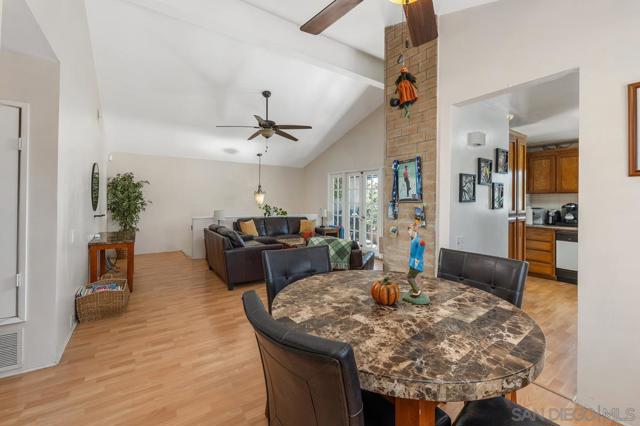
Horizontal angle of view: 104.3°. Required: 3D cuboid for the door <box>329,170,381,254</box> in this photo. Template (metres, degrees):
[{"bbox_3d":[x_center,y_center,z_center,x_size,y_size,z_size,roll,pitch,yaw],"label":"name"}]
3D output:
[{"bbox_3d":[0.849,-0.066,6.600,0.120,2.080,1.830,-1,2,-39],"label":"door"}]

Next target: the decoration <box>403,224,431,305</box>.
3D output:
[{"bbox_3d":[0.503,0.260,1.309,0.130,0.385,0.105,0,2,-1],"label":"decoration"}]

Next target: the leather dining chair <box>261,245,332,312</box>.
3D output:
[{"bbox_3d":[-0.045,0.725,1.523,0.490,0.955,0.580,-1,2,-27],"label":"leather dining chair"}]

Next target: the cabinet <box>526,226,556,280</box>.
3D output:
[{"bbox_3d":[4.014,0.703,4.490,0.600,0.870,0.440,-1,2,-36],"label":"cabinet"}]

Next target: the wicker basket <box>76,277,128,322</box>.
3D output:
[{"bbox_3d":[-2.506,0.980,2.922,0.420,0.330,0.460,-1,2,-37],"label":"wicker basket"}]

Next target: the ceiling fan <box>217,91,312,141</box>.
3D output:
[{"bbox_3d":[-0.955,-1.734,4.400,1.620,0.860,1.620,-1,2,-36],"label":"ceiling fan"}]

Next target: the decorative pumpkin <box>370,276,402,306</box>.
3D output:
[{"bbox_3d":[0.344,0.412,1.300,0.150,0.140,0.150,1,2,0],"label":"decorative pumpkin"}]

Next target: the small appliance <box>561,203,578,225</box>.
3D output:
[{"bbox_3d":[4.126,0.025,4.080,0.310,0.340,0.250,-1,2,-37],"label":"small appliance"}]

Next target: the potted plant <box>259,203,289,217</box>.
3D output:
[{"bbox_3d":[-1.210,-0.077,6.400,0.720,0.420,0.500,-1,2,-36],"label":"potted plant"}]

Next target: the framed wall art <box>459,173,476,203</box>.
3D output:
[{"bbox_3d":[1.581,-0.264,2.660,0.310,0.300,0.040,-1,2,-36],"label":"framed wall art"}]

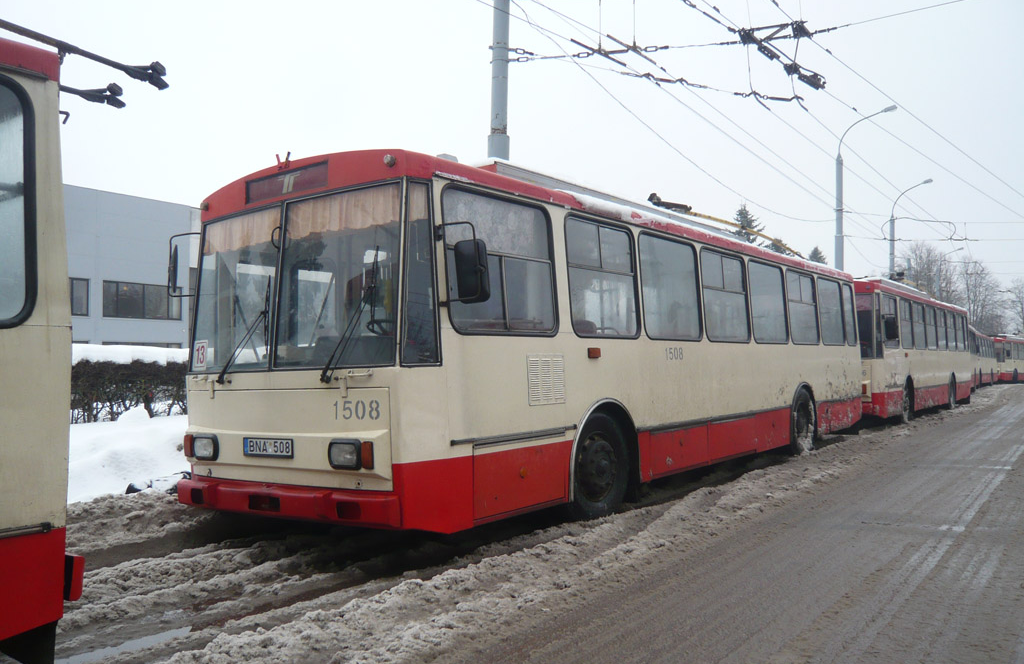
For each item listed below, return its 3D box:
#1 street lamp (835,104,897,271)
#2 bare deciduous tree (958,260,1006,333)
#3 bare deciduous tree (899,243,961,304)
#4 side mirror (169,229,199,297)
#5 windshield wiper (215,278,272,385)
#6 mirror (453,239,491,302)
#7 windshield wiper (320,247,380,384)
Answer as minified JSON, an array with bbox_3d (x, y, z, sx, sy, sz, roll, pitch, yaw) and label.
[{"bbox_3d":[13.015,-2.922,30.561,2.100,10.600,0.340,-1,-2,36],"label":"street lamp"},{"bbox_3d":[44.130,-1.507,78.041,4.520,10.830,4.520,0,-2,0],"label":"bare deciduous tree"},{"bbox_3d":[38.325,-2.202,76.059,5.690,12.020,5.690,0,-2,0],"label":"bare deciduous tree"},{"bbox_3d":[-2.788,-0.565,7.011,0.150,0.520,0.330,1,-3,-31],"label":"side mirror"},{"bbox_3d":[-2.008,-0.012,6.206,0.570,0.800,0.090,-4,-9,40],"label":"windshield wiper"},{"bbox_3d":[-0.266,-0.407,5.492,0.210,0.420,0.090,-2,-3,15],"label":"mirror"},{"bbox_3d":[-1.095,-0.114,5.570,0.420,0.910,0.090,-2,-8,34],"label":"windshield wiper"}]

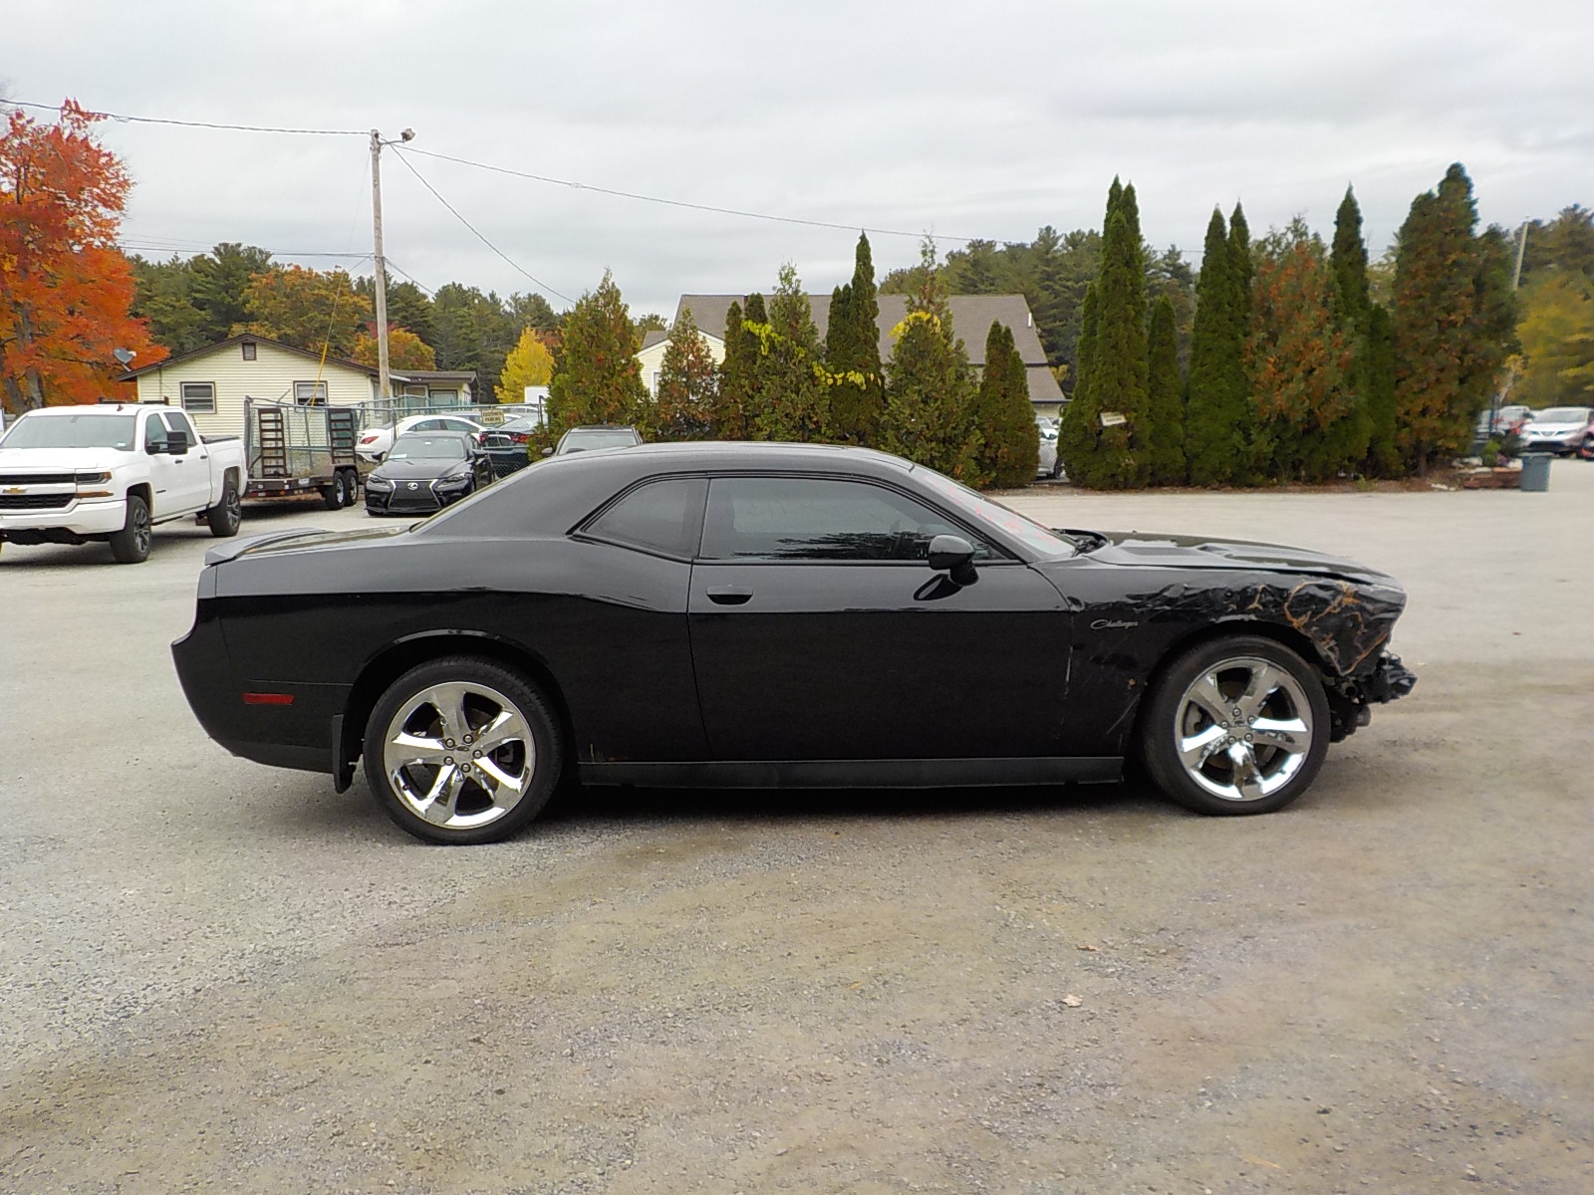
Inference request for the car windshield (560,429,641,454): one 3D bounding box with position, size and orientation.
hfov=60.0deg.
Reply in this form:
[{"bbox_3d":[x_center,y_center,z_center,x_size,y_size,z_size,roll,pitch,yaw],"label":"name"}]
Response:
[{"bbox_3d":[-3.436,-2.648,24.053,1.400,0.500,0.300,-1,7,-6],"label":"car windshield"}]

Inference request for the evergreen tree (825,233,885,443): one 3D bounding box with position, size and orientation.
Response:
[{"bbox_3d":[1.308,-5.316,31.180,1.450,5.667,1.450,-1,7,0],"label":"evergreen tree"}]

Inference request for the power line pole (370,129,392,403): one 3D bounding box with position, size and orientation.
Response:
[{"bbox_3d":[-10.317,-7.092,34.388,0.280,8.802,0.280,0,7,0],"label":"power line pole"}]

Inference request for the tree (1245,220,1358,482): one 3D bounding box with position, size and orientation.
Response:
[{"bbox_3d":[11.176,-5.405,30.578,2.500,5.771,2.500,-1,7,0],"label":"tree"}]

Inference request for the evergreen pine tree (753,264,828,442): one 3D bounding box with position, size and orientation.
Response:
[{"bbox_3d":[-0.128,-4.621,29.458,1.650,4.859,1.650,0,7,0],"label":"evergreen pine tree"}]

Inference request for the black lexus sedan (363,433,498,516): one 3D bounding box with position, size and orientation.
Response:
[{"bbox_3d":[-6.601,-2.261,25.017,1.810,1.430,4.660,-1,7,-7],"label":"black lexus sedan"}]

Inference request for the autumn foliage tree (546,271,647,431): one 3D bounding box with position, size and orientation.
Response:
[{"bbox_3d":[-4.587,-4.948,31.621,2.350,4.959,2.350,-1,7,0],"label":"autumn foliage tree"}]

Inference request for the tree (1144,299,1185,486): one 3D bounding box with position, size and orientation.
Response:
[{"bbox_3d":[8.172,-4.618,30.876,1.050,4.237,1.050,0,7,0],"label":"tree"}]

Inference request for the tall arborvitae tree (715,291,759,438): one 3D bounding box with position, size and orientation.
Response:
[{"bbox_3d":[-1.258,-4.371,29.991,1.100,4.289,1.100,0,7,0],"label":"tall arborvitae tree"}]

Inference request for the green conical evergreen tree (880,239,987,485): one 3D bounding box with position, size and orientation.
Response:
[{"bbox_3d":[3.054,-5.170,30.798,2.300,5.434,2.300,-1,7,0],"label":"green conical evergreen tree"}]

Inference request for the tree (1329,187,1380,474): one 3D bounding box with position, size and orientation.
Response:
[{"bbox_3d":[12.764,-6.005,31.714,1.350,6.637,1.350,-1,7,0],"label":"tree"}]

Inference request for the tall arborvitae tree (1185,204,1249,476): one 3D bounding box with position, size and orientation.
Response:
[{"bbox_3d":[9.223,-5.472,30.365,1.500,6.001,1.500,-1,7,0],"label":"tall arborvitae tree"}]

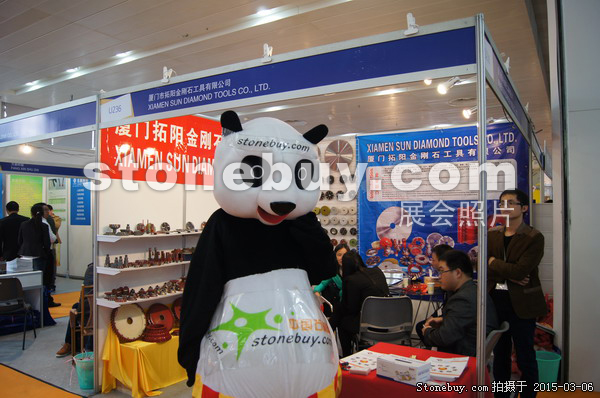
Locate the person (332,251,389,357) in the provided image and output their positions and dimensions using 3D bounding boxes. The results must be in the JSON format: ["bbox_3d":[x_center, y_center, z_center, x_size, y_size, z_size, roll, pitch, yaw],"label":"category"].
[{"bbox_3d":[0.550,1.032,3.932,0.550,1.200,0.750,1,-1,-34],"label":"person"}]

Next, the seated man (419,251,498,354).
[{"bbox_3d":[1.060,0.968,2.963,0.660,1.290,0.530,0,-1,21],"label":"seated man"}]

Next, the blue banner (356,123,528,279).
[{"bbox_3d":[1.618,0.187,5.424,2.040,2.040,0.025,0,-1,31],"label":"blue banner"}]

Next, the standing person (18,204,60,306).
[{"bbox_3d":[-4.120,0.883,7.216,0.520,1.630,0.420,-1,-1,37],"label":"standing person"}]

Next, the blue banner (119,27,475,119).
[{"bbox_3d":[-0.368,-0.743,2.960,2.860,0.200,0.040,-1,-1,31],"label":"blue banner"}]

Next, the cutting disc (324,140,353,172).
[{"bbox_3d":[0.521,-0.577,6.085,0.425,0.425,0.020,0,-1,31],"label":"cutting disc"}]

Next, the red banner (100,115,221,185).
[{"bbox_3d":[-0.912,-0.502,4.984,0.020,0.720,2.860,0,-1,31],"label":"red banner"}]

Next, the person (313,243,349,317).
[{"bbox_3d":[0.370,1.048,4.712,0.550,1.200,0.700,0,-1,-18],"label":"person"}]

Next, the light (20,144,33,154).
[{"bbox_3d":[-3.044,-0.545,5.000,0.120,0.100,0.120,-1,-1,31],"label":"light"}]

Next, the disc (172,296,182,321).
[{"bbox_3d":[-1.134,1.096,4.396,0.030,0.270,0.270,-20,-14,41],"label":"disc"}]

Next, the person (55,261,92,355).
[{"bbox_3d":[-2.200,1.008,4.713,0.750,1.280,0.580,-1,-2,41],"label":"person"}]

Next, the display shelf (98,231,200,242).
[{"bbox_3d":[-1.300,0.330,4.091,0.290,0.050,1.000,-1,-1,31],"label":"display shelf"}]

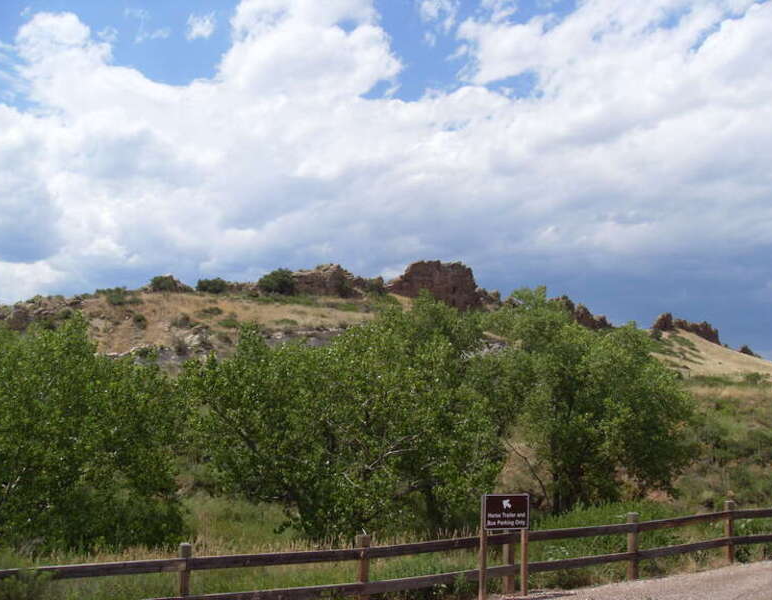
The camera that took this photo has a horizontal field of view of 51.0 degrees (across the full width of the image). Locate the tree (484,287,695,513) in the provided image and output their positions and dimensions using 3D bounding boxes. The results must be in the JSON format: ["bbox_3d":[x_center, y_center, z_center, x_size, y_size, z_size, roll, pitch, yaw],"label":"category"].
[{"bbox_3d":[5.786,2.829,23.000,5.850,6.360,5.600,1,9,0],"label":"tree"}]

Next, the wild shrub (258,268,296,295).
[{"bbox_3d":[-16.921,-2.859,125.000,6.180,4.020,5.500,1,9,0],"label":"wild shrub"}]

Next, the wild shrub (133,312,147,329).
[{"bbox_3d":[-30.473,2.534,100.000,1.730,1.980,1.700,1,9,0],"label":"wild shrub"}]

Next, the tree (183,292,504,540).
[{"bbox_3d":[-0.988,2.708,18.800,7.330,5.710,6.300,1,9,0],"label":"tree"}]

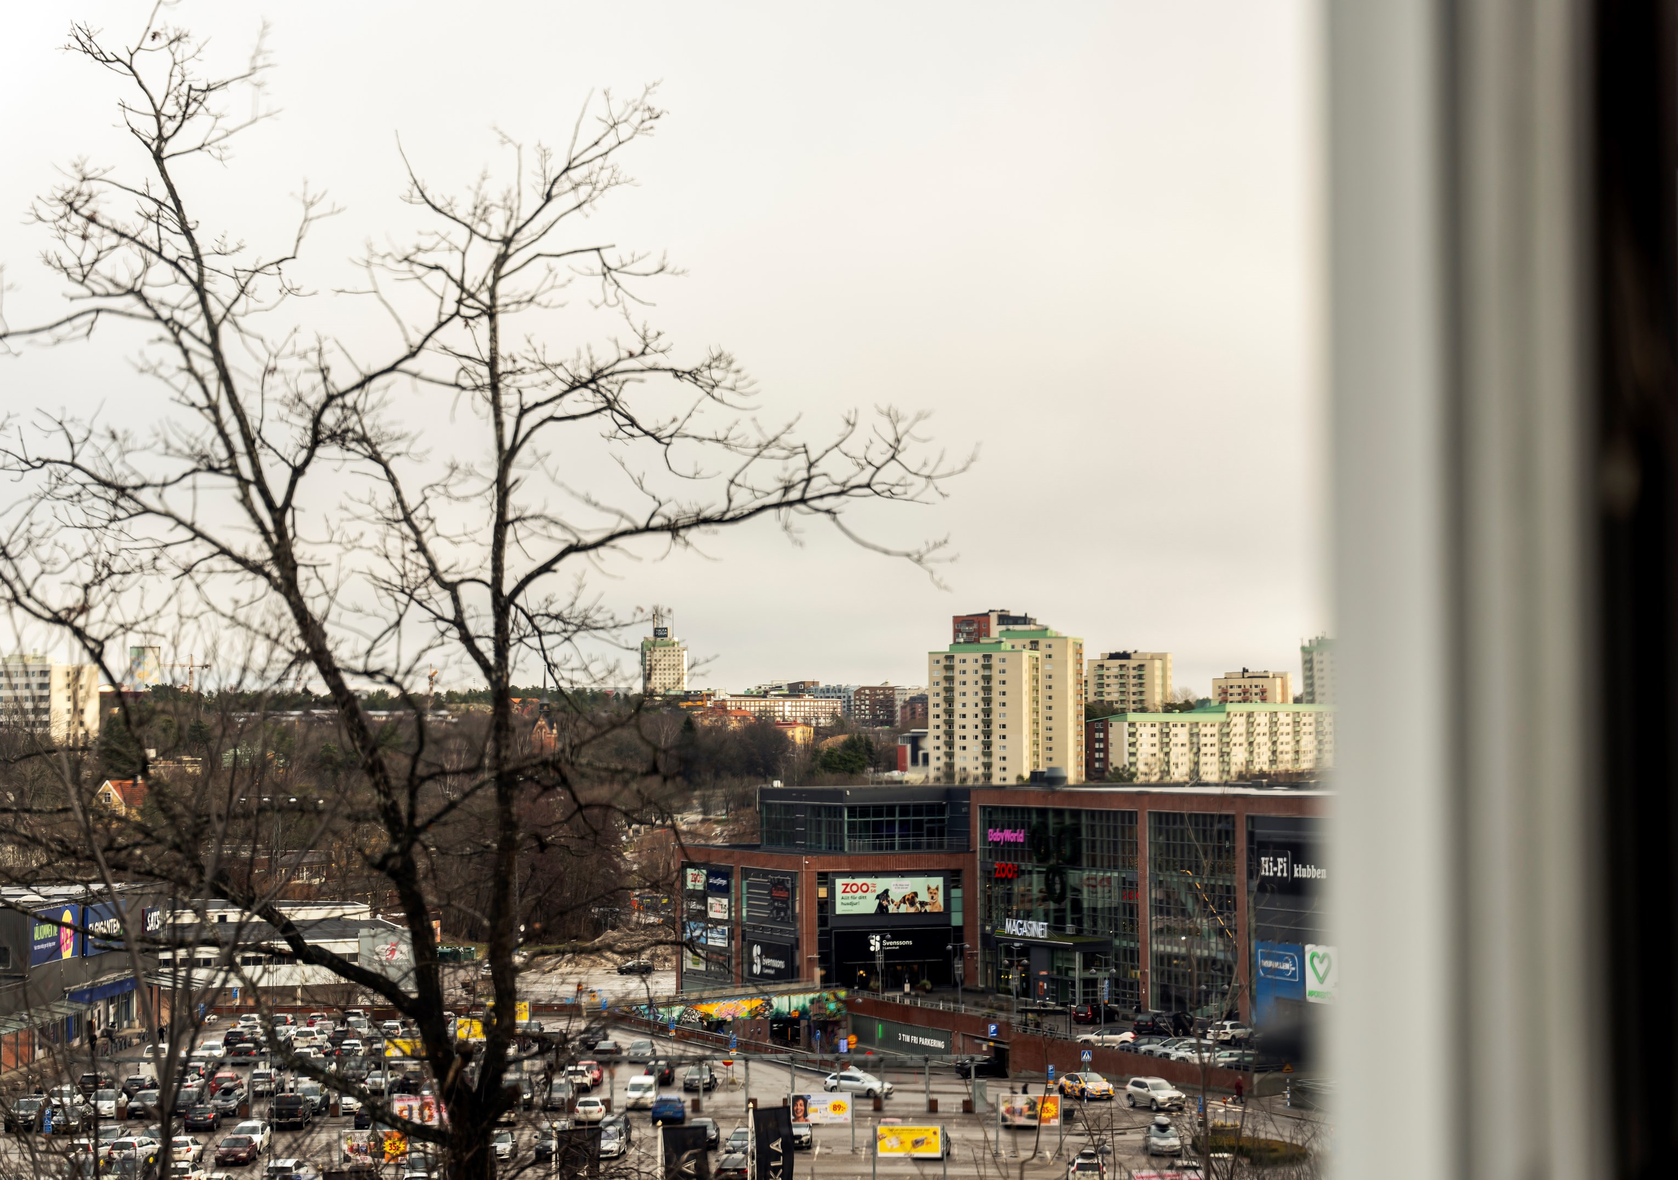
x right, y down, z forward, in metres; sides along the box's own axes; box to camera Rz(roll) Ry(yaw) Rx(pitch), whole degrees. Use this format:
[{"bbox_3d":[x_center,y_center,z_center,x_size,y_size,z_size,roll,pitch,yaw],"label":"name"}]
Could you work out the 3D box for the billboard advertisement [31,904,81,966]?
[{"bbox_3d":[-62.310,27.410,273.990,0.300,4.250,14.000,0,-2,2],"label":"billboard advertisement"}]

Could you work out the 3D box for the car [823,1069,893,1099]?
[{"bbox_3d":[1.300,32.490,227.000,4.600,1.480,1.800,-2,-3,29],"label":"car"}]

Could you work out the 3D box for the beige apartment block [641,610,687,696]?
[{"bbox_3d":[-101.320,38.180,2000.000,25.000,52.000,18.000,-1,-3,5],"label":"beige apartment block"}]

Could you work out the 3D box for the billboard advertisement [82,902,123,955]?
[{"bbox_3d":[-58.020,26.730,272.000,0.400,4.100,11.000,0,-3,2],"label":"billboard advertisement"}]

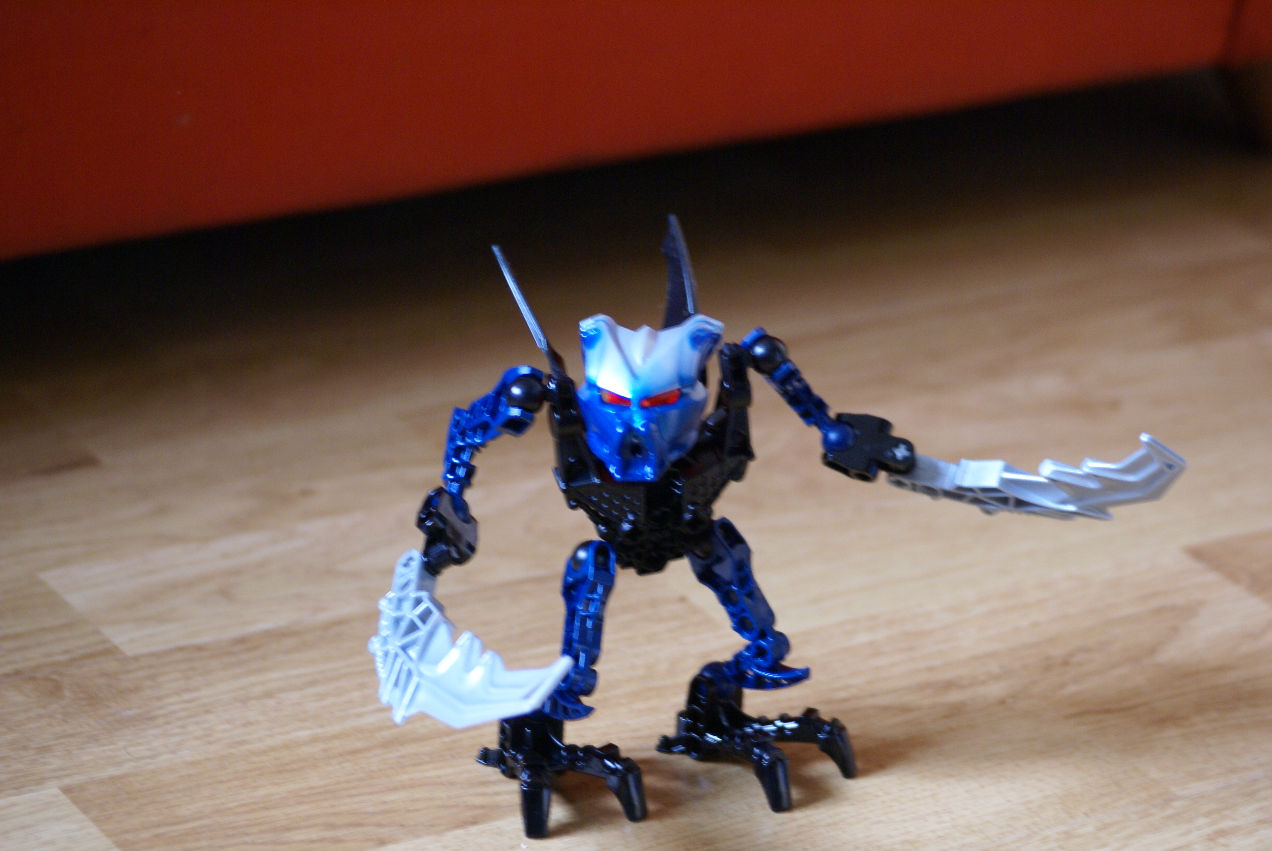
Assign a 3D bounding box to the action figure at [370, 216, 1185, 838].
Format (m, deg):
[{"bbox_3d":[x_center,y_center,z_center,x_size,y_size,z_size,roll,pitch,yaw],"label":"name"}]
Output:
[{"bbox_3d":[0.034,0.025,1.004,0.221,0.143,0.101,-8,24,-25],"label":"action figure"}]

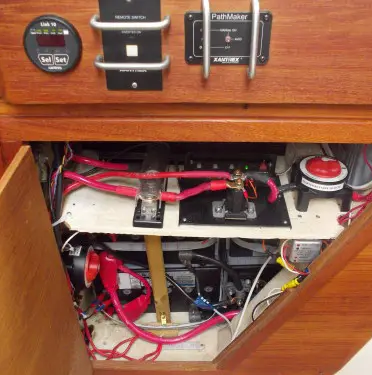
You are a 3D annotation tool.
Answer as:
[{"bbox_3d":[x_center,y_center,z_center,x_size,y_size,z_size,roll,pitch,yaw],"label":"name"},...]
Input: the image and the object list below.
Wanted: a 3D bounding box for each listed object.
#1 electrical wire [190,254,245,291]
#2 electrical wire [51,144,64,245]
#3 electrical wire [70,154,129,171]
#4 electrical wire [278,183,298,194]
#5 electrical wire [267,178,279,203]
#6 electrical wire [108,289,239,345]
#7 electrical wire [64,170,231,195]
[{"bbox_3d":[0.080,0.213,1.060,0.130,0.055,0.110,2,34,1],"label":"electrical wire"},{"bbox_3d":[-0.233,0.020,0.764,0.028,0.225,0.032,7,30,-2],"label":"electrical wire"},{"bbox_3d":[-0.181,-0.052,0.875,0.121,0.030,0.040,2,34,1],"label":"electrical wire"},{"bbox_3d":[0.205,0.002,0.840,0.040,0.020,0.025,2,34,1],"label":"electrical wire"},{"bbox_3d":[0.170,0.006,0.822,0.024,0.054,0.026,2,34,1],"label":"electrical wire"},{"bbox_3d":[-0.022,0.277,0.900,0.280,0.110,0.085,2,34,1],"label":"electrical wire"},{"bbox_3d":[-0.076,-0.010,0.825,0.325,0.047,0.045,2,34,1],"label":"electrical wire"}]

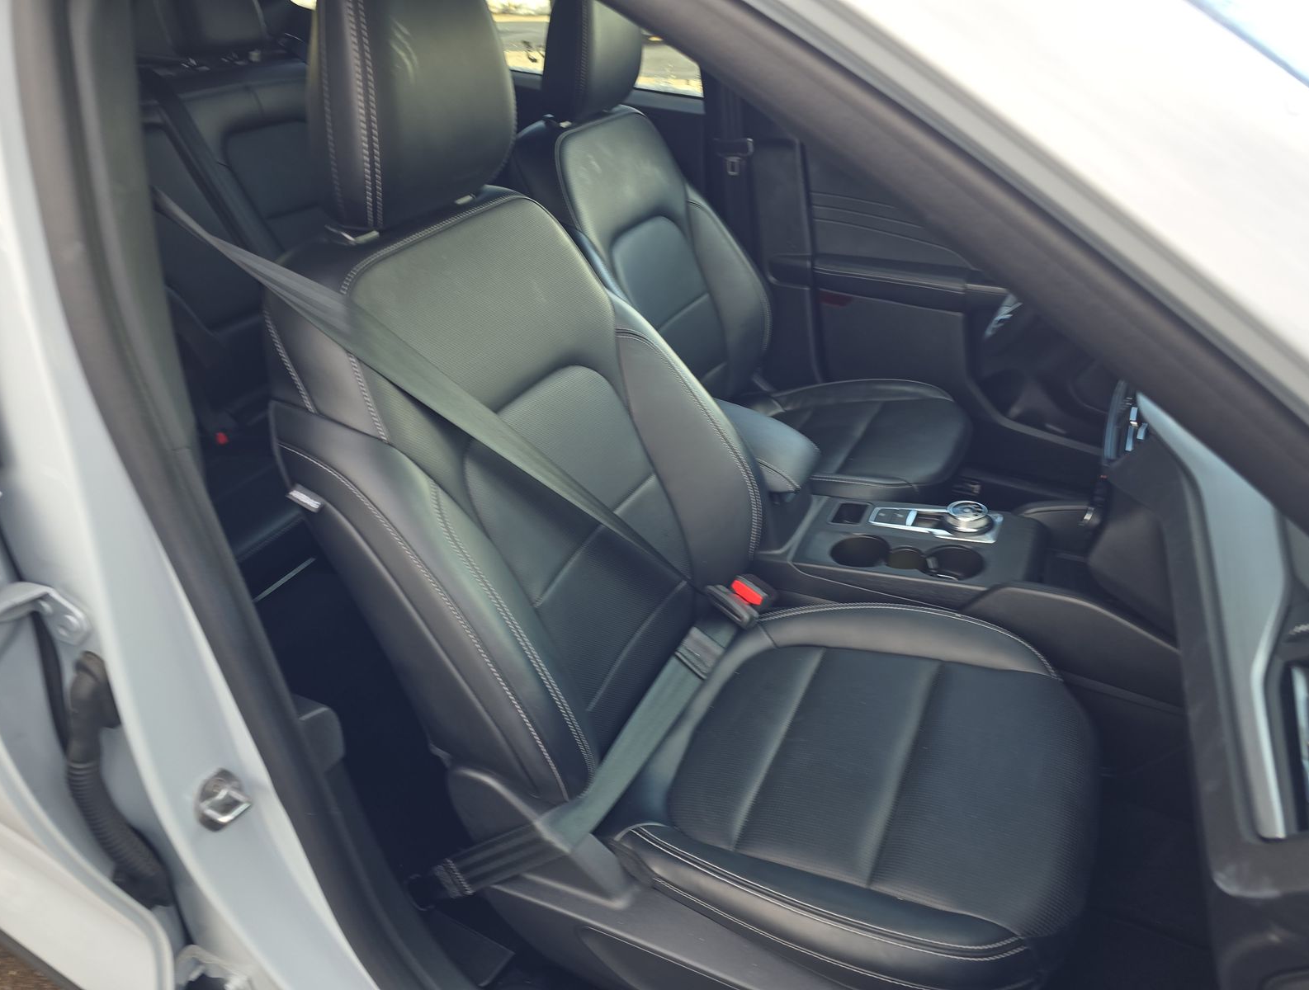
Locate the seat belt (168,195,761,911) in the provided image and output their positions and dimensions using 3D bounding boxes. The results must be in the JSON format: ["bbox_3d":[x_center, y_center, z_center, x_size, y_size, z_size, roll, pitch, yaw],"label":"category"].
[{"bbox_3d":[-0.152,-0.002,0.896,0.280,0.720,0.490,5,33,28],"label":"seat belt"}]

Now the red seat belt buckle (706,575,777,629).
[{"bbox_3d":[0.117,0.144,1.147,0.075,0.050,0.060,32,41,8],"label":"red seat belt buckle"}]

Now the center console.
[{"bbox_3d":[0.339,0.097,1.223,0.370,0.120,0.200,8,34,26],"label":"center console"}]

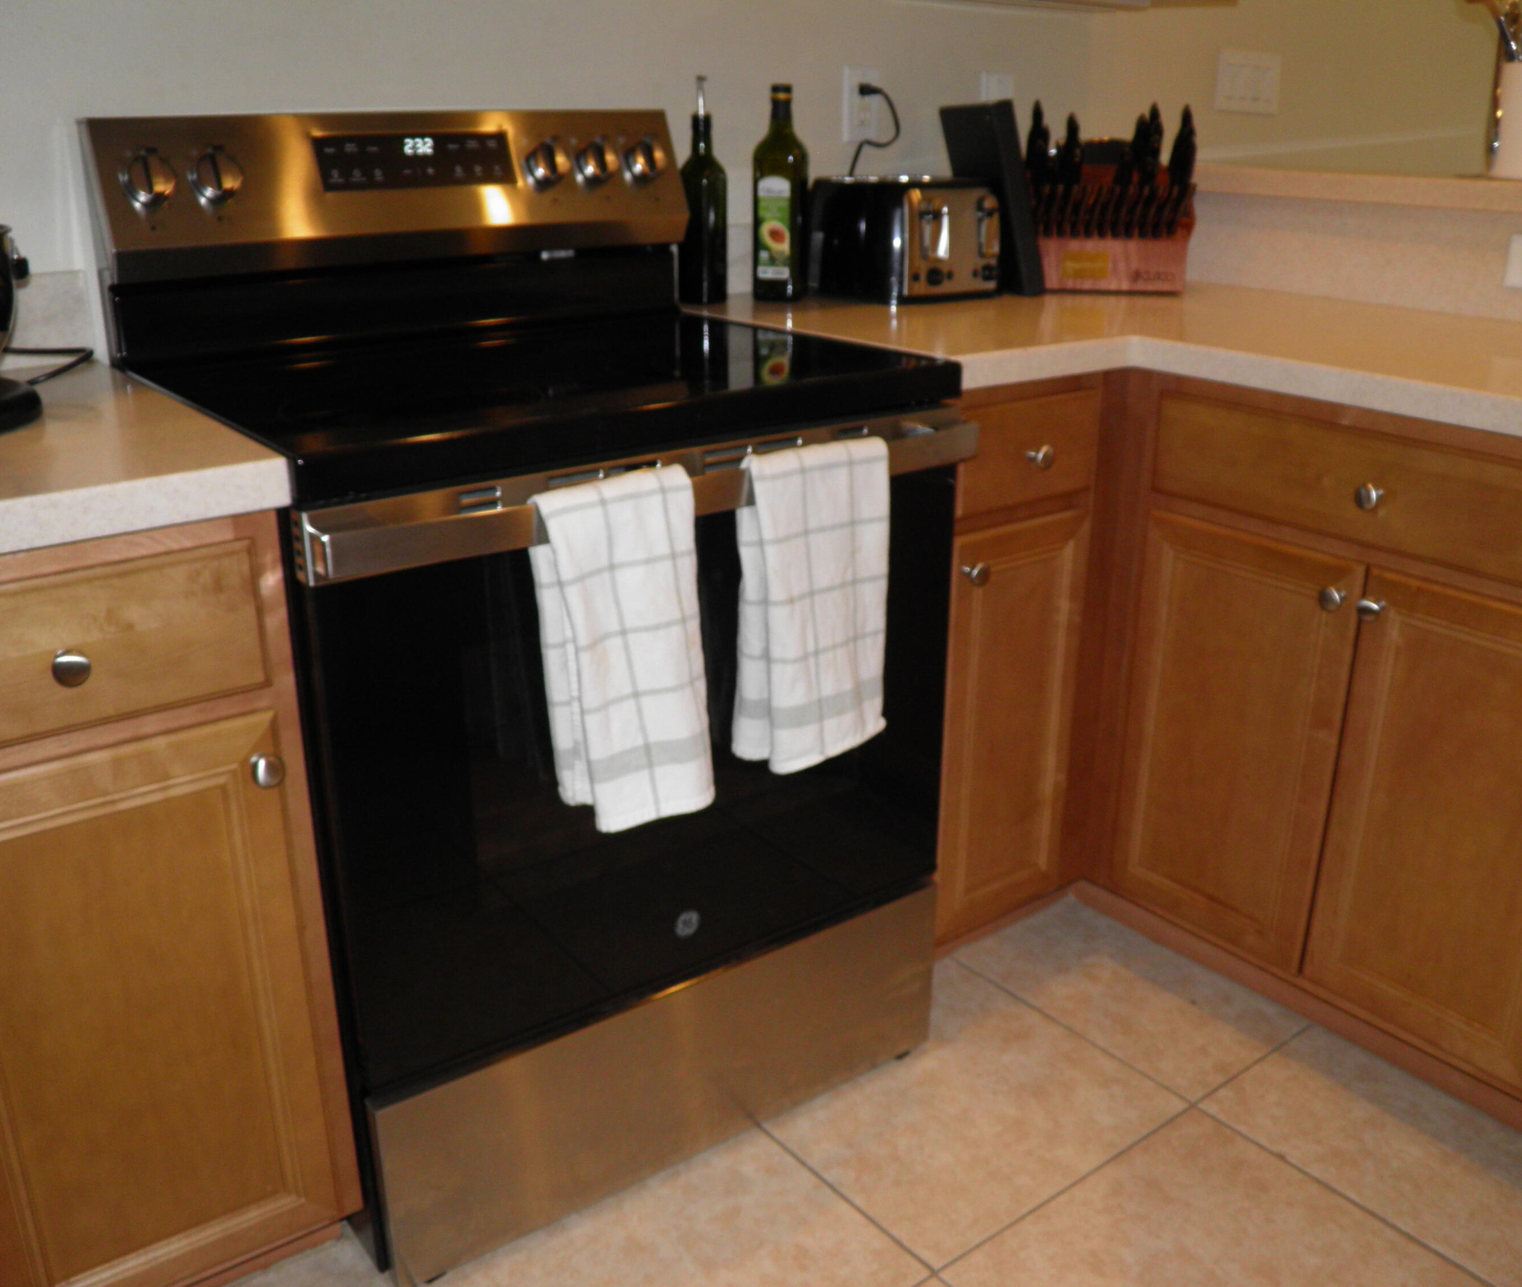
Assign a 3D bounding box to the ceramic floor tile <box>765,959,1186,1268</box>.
[{"bbox_3d":[0.227,0.574,1.801,0.450,0.010,0.450,-15,25,-34],"label":"ceramic floor tile"}]

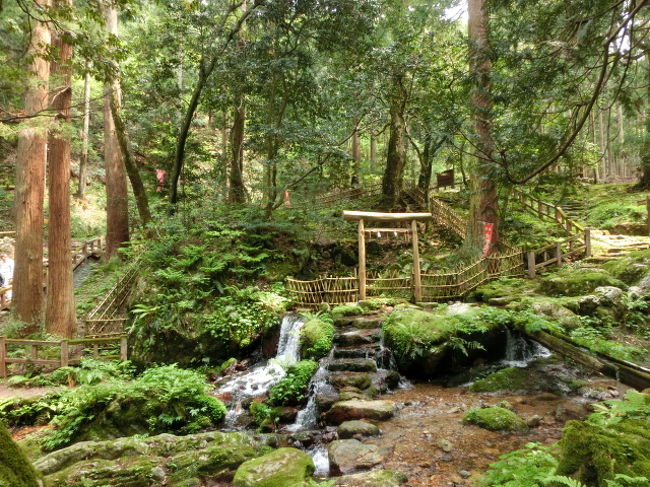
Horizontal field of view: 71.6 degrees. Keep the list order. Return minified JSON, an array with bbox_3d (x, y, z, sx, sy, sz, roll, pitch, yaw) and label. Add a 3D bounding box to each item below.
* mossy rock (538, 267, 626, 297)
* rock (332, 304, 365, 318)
[{"bbox_3d":[5.800,0.860,10.200,1.650,0.600,1.100,0,0,17],"label":"mossy rock"},{"bbox_3d":[0.500,1.440,9.500,0.660,0.270,0.450,0,0,0],"label":"rock"}]

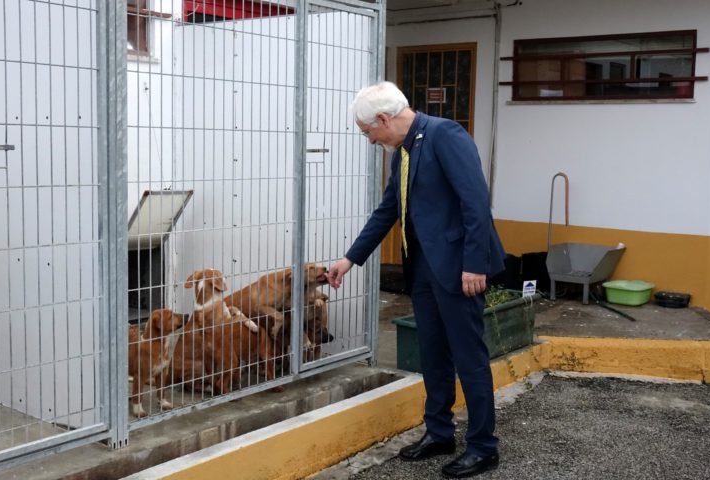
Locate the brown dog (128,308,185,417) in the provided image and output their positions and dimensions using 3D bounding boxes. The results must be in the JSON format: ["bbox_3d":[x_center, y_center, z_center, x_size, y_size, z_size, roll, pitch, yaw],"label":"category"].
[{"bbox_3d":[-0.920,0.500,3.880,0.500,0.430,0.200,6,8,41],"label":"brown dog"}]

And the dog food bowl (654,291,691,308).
[{"bbox_3d":[2.309,0.450,6.575,0.230,0.085,0.220,6,7,37],"label":"dog food bowl"}]

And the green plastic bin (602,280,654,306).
[{"bbox_3d":[2.051,0.401,6.685,0.330,0.150,0.260,6,7,37],"label":"green plastic bin"}]

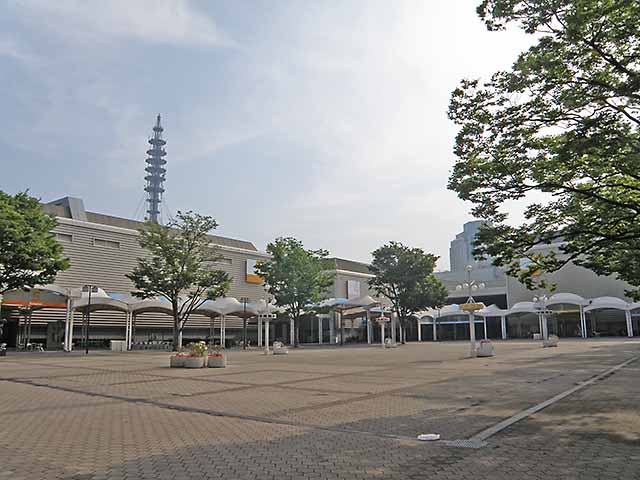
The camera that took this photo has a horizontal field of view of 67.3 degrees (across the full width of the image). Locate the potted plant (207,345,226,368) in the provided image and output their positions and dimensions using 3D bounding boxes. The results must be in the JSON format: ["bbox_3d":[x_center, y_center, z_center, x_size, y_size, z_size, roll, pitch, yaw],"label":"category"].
[{"bbox_3d":[-5.167,5.814,24.000,0.980,1.166,0.960,-1,-11,0],"label":"potted plant"}]

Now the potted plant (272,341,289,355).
[{"bbox_3d":[-3.369,9.180,41.000,1.300,1.107,1.150,-1,-11,0],"label":"potted plant"}]

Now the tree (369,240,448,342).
[{"bbox_3d":[12.703,7.530,69.000,11.300,14.602,11.300,-1,-11,0],"label":"tree"}]

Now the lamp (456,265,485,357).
[{"bbox_3d":[9.832,4.583,31.300,1.800,6.029,1.750,-1,-11,0],"label":"lamp"}]

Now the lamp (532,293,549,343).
[{"bbox_3d":[21.957,7.702,47.058,1.750,5.444,1.700,-1,-11,0],"label":"lamp"}]

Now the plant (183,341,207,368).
[{"bbox_3d":[-6.316,5.713,24.000,1.120,1.361,1.100,-1,-11,0],"label":"plant"}]

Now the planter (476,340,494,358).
[{"bbox_3d":[10.865,7.125,31.500,1.050,1.055,1.000,-1,-11,0],"label":"planter"}]

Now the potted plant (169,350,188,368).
[{"bbox_3d":[-7.050,5.965,24.000,0.960,0.873,0.950,-1,-11,0],"label":"potted plant"}]

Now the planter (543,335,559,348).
[{"bbox_3d":[22.585,9.911,47.058,1.400,1.183,1.200,-1,-11,0],"label":"planter"}]

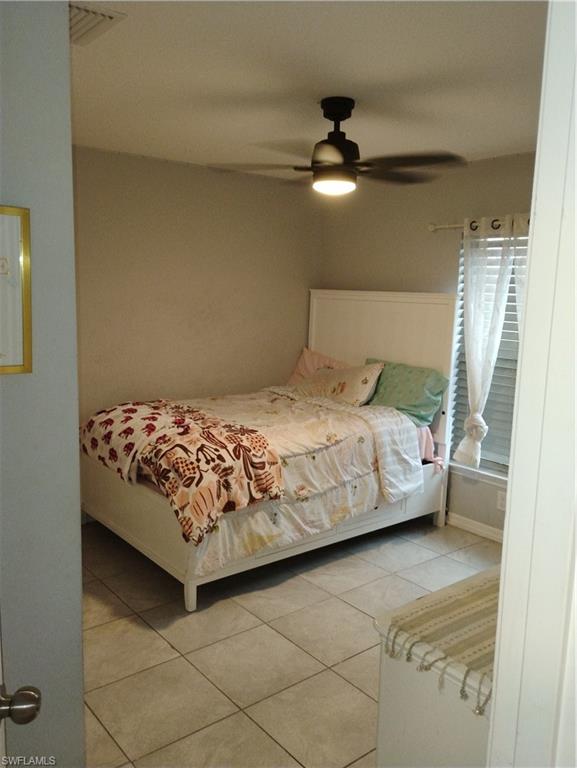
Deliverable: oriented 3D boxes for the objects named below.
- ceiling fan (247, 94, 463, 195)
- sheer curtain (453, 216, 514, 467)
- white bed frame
[{"bbox_3d":[0.220,-1.089,2.860,1.220,0.400,1.220,-5,11,-38],"label":"ceiling fan"},{"bbox_3d":[1.220,-0.253,3.974,0.120,1.595,0.345,-5,11,-38],"label":"sheer curtain"},{"bbox_3d":[-0.132,0.178,4.153,2.040,1.600,1.460,-5,11,-38],"label":"white bed frame"}]

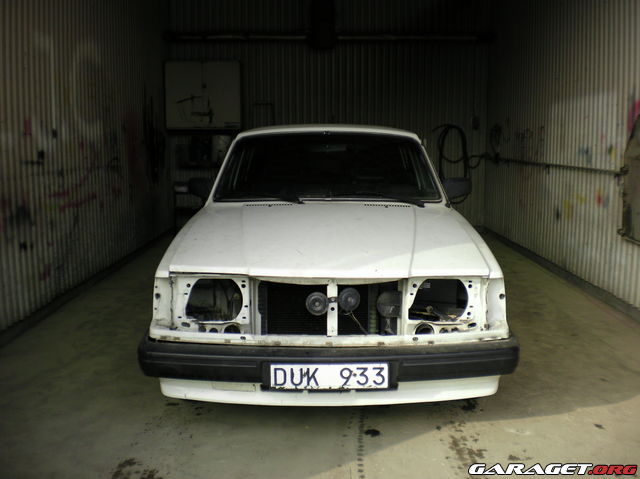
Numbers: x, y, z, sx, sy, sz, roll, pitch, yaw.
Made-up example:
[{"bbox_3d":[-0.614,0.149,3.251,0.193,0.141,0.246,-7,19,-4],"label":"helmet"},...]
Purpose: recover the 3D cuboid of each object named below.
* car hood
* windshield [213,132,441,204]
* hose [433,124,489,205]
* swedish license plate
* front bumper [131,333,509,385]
[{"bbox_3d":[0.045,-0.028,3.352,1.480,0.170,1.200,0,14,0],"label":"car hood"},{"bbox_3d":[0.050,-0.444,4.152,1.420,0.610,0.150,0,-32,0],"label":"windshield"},{"bbox_3d":[1.956,-1.044,9.000,0.780,1.120,0.150,0,9,0],"label":"hose"},{"bbox_3d":[0.040,0.554,2.625,0.480,0.110,0.020,0,9,0],"label":"swedish license plate"},{"bbox_3d":[0.039,0.495,2.833,1.680,0.160,0.420,0,9,0],"label":"front bumper"}]

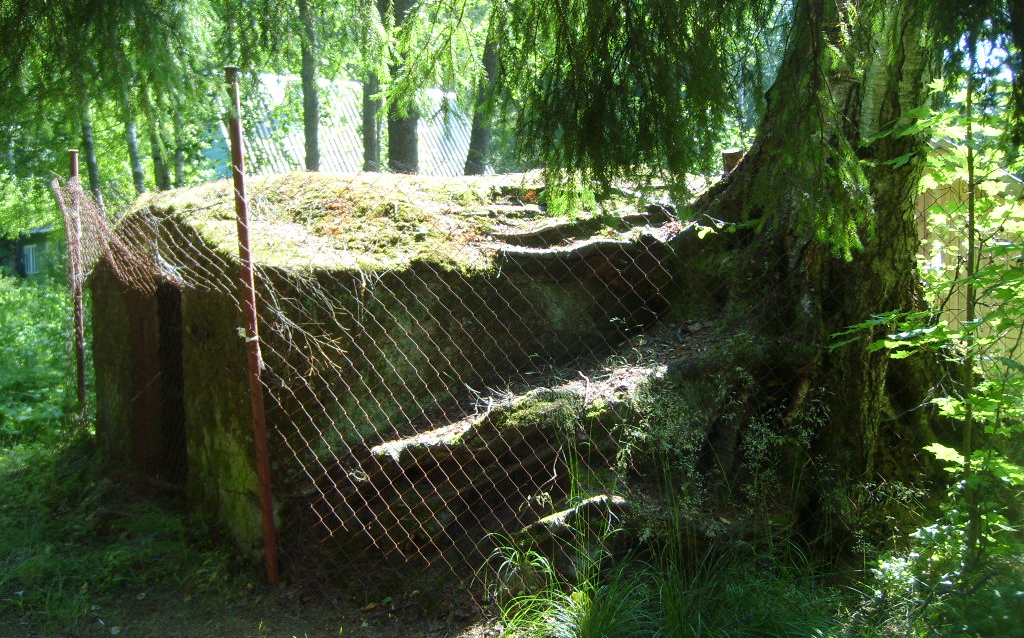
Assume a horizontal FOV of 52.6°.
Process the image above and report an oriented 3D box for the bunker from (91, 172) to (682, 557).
[{"bbox_3d":[-0.614,0.039,5.785,2.754,1.600,1.928,-5,7,-43],"label":"bunker"}]

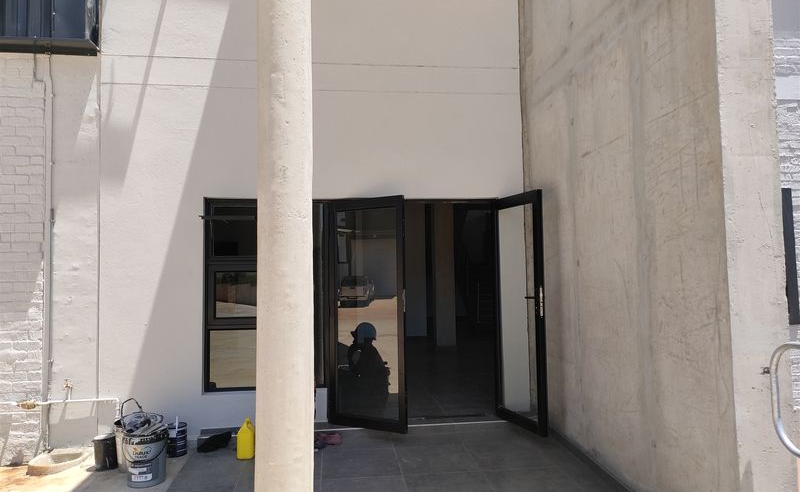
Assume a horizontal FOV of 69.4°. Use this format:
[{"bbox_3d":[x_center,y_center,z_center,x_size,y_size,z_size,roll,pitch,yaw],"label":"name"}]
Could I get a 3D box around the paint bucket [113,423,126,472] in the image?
[{"bbox_3d":[-2.047,1.543,4.489,0.305,0.355,0.305,0,0,-7],"label":"paint bucket"}]

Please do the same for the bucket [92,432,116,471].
[{"bbox_3d":[-2.275,1.608,4.487,0.172,0.228,0.172,0,0,-7],"label":"bucket"}]

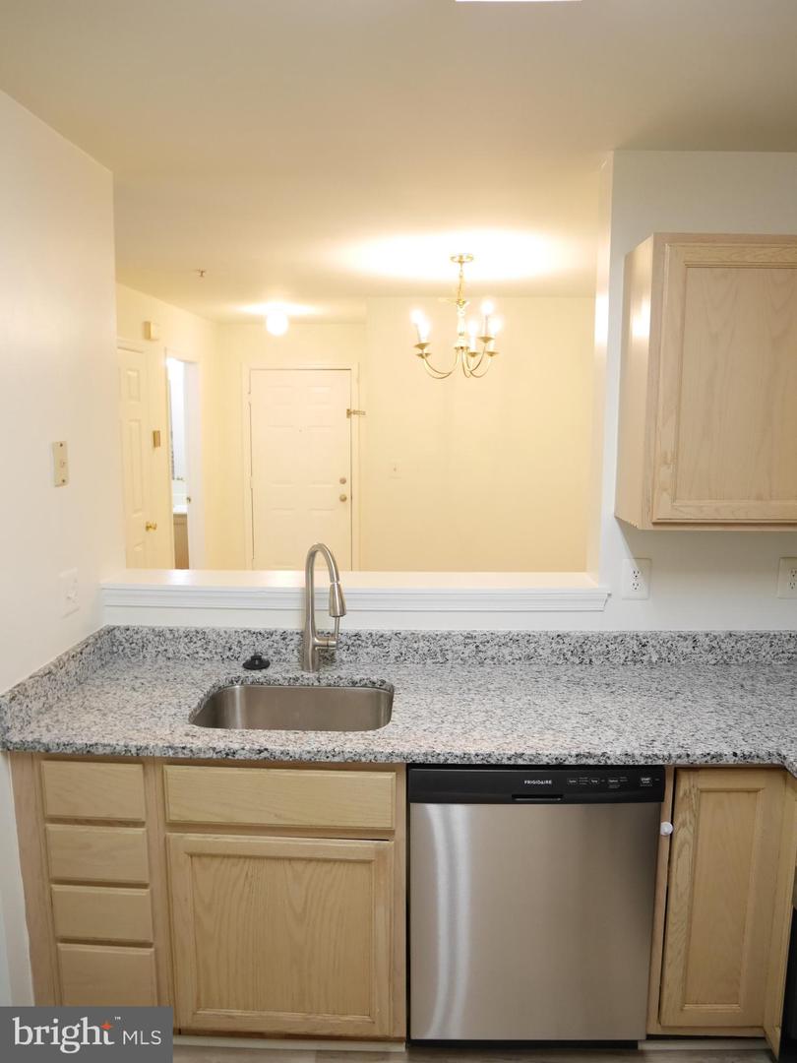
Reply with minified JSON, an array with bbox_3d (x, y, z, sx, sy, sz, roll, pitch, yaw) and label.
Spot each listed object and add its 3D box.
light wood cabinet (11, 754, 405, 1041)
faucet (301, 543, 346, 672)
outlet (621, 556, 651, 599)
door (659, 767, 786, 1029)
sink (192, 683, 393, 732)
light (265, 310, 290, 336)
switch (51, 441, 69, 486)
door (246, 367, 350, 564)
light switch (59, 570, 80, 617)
[{"bbox_3d":[-0.455,0.877,2.133,0.975,0.775,0.600,0,9,2],"label":"light wood cabinet"},{"bbox_3d":[-0.199,0.236,2.161,0.115,0.415,0.255,-5,10,-27],"label":"faucet"},{"bbox_3d":[0.739,0.148,2.287,0.080,0.125,0.009,0,9,2],"label":"outlet"},{"bbox_3d":[0.779,0.891,1.778,0.253,0.680,0.020,0,9,2],"label":"door"},{"bbox_3d":[-0.285,0.587,2.040,0.550,0.200,0.400,0,9,2],"label":"sink"},{"bbox_3d":[-0.880,-1.514,5.337,0.180,0.180,0.180,0,9,2],"label":"light"},{"bbox_3d":[-0.943,-0.189,2.054,0.010,0.119,0.075,0,9,2],"label":"switch"},{"bbox_3d":[-0.823,-0.340,6.331,0.855,2.047,0.045,0,9,2],"label":"door"},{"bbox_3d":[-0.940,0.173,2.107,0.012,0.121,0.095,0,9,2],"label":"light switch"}]

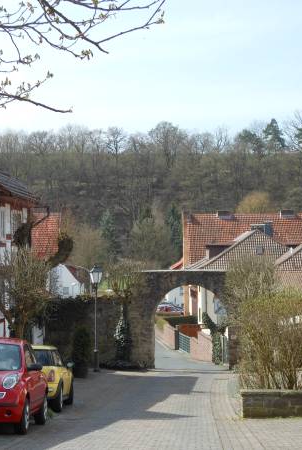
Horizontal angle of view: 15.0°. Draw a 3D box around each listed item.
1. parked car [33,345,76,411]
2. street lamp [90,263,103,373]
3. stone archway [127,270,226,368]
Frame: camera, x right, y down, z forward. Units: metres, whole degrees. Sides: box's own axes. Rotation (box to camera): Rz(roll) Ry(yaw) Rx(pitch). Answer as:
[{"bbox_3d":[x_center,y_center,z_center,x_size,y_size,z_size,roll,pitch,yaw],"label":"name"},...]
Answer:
[{"bbox_3d":[-2.680,3.398,25.584,1.690,1.410,3.630,0,-6,1],"label":"parked car"},{"bbox_3d":[-2.055,3.539,43.300,0.480,4.090,0.480,0,-1,0],"label":"street lamp"},{"bbox_3d":[1.399,3.853,46.400,4.700,3.940,0.900,0,-1,2],"label":"stone archway"}]

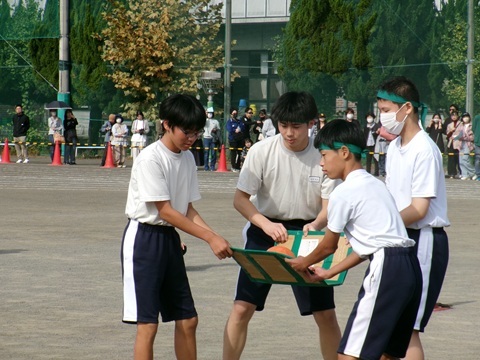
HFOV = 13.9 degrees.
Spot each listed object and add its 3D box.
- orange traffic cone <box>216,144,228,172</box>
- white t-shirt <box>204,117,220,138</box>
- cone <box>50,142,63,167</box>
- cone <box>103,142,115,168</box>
[{"bbox_3d":[-0.436,-0.561,51.100,0.390,0.700,0.390,1,2,0],"label":"orange traffic cone"},{"bbox_3d":[-0.756,-1.360,52.200,0.490,0.550,0.280,1,2,12],"label":"white t-shirt"},{"bbox_3d":[-5.090,-0.746,54.800,0.390,0.700,0.390,1,2,0],"label":"cone"},{"bbox_3d":[-3.542,-0.681,53.400,0.390,0.700,0.390,1,2,0],"label":"cone"}]

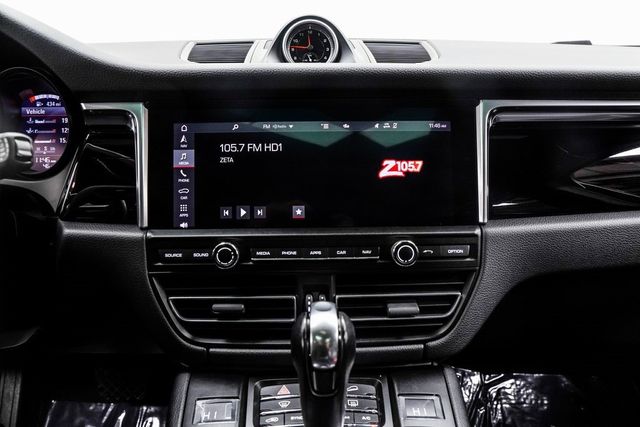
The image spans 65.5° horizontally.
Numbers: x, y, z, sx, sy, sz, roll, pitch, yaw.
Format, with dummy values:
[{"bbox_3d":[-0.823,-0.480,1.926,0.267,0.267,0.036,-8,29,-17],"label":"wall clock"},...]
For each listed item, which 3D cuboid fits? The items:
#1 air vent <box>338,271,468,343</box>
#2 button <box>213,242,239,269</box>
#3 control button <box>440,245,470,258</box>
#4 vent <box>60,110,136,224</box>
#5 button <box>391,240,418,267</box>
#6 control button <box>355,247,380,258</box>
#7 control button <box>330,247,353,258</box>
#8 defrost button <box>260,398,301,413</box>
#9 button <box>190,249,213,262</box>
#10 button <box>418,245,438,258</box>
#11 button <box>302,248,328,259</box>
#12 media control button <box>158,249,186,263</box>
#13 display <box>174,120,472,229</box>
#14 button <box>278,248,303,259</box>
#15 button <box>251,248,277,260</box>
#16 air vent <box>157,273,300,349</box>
[{"bbox_3d":[0.077,0.088,0.460,0.127,0.067,0.030,-1,-5,0],"label":"air vent"},{"bbox_3d":[-0.086,0.039,0.455,0.024,0.024,0.016,-1,-3,0],"label":"button"},{"bbox_3d":[0.123,0.035,0.453,0.027,0.011,0.008,0,0,0],"label":"control button"},{"bbox_3d":[-0.212,-0.044,0.478,0.074,0.109,0.040,-1,-3,0],"label":"vent"},{"bbox_3d":[0.078,0.037,0.455,0.024,0.024,0.016,-1,-3,0],"label":"button"},{"bbox_3d":[0.044,0.036,0.464,0.024,0.011,0.007,-1,-3,0],"label":"control button"},{"bbox_3d":[0.020,0.035,0.453,0.023,0.010,0.008,0,0,0],"label":"control button"},{"bbox_3d":[-0.033,0.174,0.452,0.041,0.008,0.013,0,43,0],"label":"defrost button"},{"bbox_3d":[-0.108,0.038,0.453,0.021,0.011,0.008,0,0,0],"label":"button"},{"bbox_3d":[0.102,0.035,0.464,0.018,0.011,0.007,-1,-3,0],"label":"button"},{"bbox_3d":[-0.004,0.036,0.453,0.024,0.010,0.008,0,0,0],"label":"button"},{"bbox_3d":[-0.137,0.039,0.464,0.026,0.012,0.007,-1,-3,0],"label":"media control button"},{"bbox_3d":[-0.002,-0.037,0.468,0.280,0.104,0.015,0,0,0],"label":"display"},{"bbox_3d":[-0.028,0.037,0.464,0.024,0.011,0.007,-1,-3,0],"label":"button"},{"bbox_3d":[-0.051,0.037,0.453,0.024,0.011,0.008,0,0,0],"label":"button"},{"bbox_3d":[-0.088,0.090,0.465,0.135,0.066,0.035,0,0,0],"label":"air vent"}]

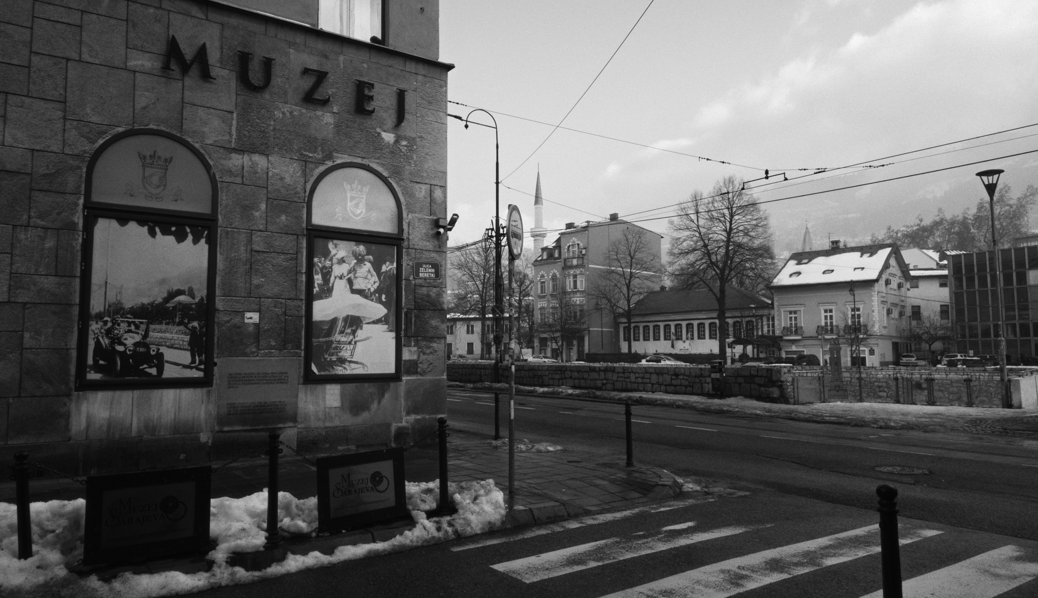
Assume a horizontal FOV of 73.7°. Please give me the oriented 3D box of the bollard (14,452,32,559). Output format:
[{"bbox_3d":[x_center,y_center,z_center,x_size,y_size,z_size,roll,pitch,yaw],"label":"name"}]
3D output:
[{"bbox_3d":[-3.104,1.401,4.378,0.130,0.885,0.130,3,-6,-34],"label":"bollard"}]

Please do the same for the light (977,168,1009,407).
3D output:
[{"bbox_3d":[13.761,-0.359,19.887,0.700,6.900,0.700,0,-5,0],"label":"light"}]

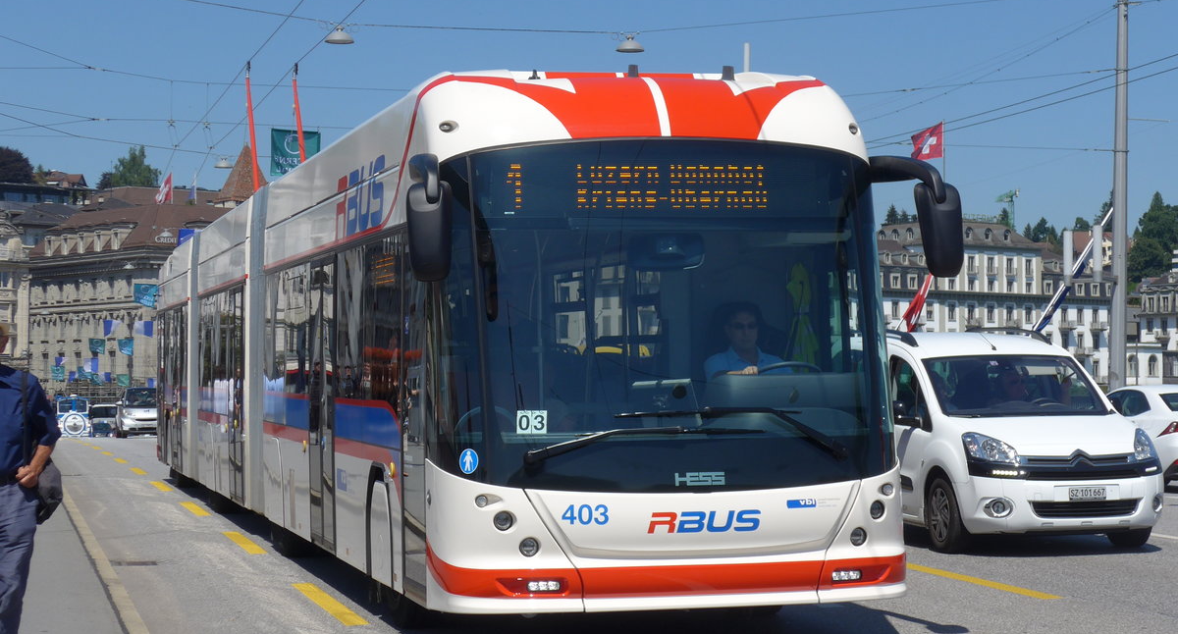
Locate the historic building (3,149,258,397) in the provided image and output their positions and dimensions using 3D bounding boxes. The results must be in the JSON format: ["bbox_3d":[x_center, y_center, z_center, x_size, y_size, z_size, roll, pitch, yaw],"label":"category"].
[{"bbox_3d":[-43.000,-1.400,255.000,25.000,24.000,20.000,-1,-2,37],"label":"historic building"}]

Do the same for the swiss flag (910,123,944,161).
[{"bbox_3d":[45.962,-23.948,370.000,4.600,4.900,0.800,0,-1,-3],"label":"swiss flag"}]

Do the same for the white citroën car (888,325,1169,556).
[{"bbox_3d":[3.350,0.990,23.250,1.860,1.820,4.360,-1,-1,-12],"label":"white citroën car"}]

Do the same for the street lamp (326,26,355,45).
[{"bbox_3d":[-4.660,-5.270,50.800,0.550,0.360,0.550,0,-1,-12],"label":"street lamp"}]

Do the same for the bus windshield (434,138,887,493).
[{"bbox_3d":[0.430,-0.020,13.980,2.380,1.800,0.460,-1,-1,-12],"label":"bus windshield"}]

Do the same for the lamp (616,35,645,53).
[{"bbox_3d":[0.790,-5.200,52.000,0.550,0.360,0.550,0,-1,0],"label":"lamp"}]

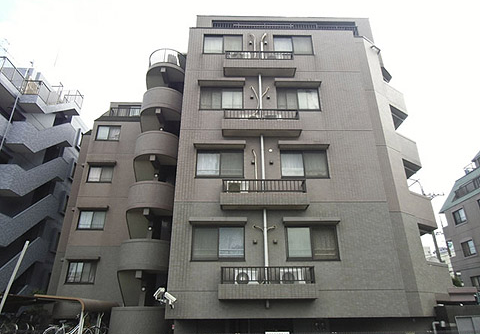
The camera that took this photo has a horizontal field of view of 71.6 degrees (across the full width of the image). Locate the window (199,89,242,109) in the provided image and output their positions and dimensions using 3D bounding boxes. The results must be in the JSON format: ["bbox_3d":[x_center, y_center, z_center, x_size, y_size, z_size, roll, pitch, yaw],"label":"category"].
[{"bbox_3d":[-0.712,-2.683,13.227,1.718,1.126,0.120,0,-25,-1],"label":"window"}]

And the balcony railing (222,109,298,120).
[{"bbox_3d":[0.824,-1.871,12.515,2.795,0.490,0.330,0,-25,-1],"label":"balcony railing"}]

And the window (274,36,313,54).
[{"bbox_3d":[2.329,-5.228,14.456,1.686,1.092,0.157,0,-25,-1],"label":"window"}]

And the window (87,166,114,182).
[{"bbox_3d":[-8.274,0.472,19.807,1.496,1.077,0.157,0,-25,-1],"label":"window"}]

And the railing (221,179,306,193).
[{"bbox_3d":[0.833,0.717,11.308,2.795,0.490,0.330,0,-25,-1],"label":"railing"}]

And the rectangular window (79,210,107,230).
[{"bbox_3d":[-8.289,2.954,18.646,1.530,1.206,0.157,0,-25,-1],"label":"rectangular window"}]

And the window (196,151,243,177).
[{"bbox_3d":[-0.702,-0.095,12.020,1.718,1.126,0.120,0,-25,-1],"label":"window"}]

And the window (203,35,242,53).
[{"bbox_3d":[-0.718,-5.243,14.402,1.709,1.092,0.157,0,-25,-1],"label":"window"}]

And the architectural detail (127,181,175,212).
[{"bbox_3d":[-4.338,1.725,16.924,2.921,1.317,1.924,0,-25,-1],"label":"architectural detail"}]

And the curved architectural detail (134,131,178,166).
[{"bbox_3d":[-4.476,-0.993,17.911,2.468,1.346,1.408,0,-25,-1],"label":"curved architectural detail"}]

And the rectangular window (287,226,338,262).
[{"bbox_3d":[2.361,2.505,10.861,1.718,1.126,0.120,0,-25,-1],"label":"rectangular window"}]

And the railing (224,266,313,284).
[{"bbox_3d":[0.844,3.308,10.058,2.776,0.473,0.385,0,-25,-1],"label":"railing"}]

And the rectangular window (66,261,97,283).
[{"bbox_3d":[-8.270,5.540,17.437,1.539,1.168,0.157,0,-25,-1],"label":"rectangular window"}]

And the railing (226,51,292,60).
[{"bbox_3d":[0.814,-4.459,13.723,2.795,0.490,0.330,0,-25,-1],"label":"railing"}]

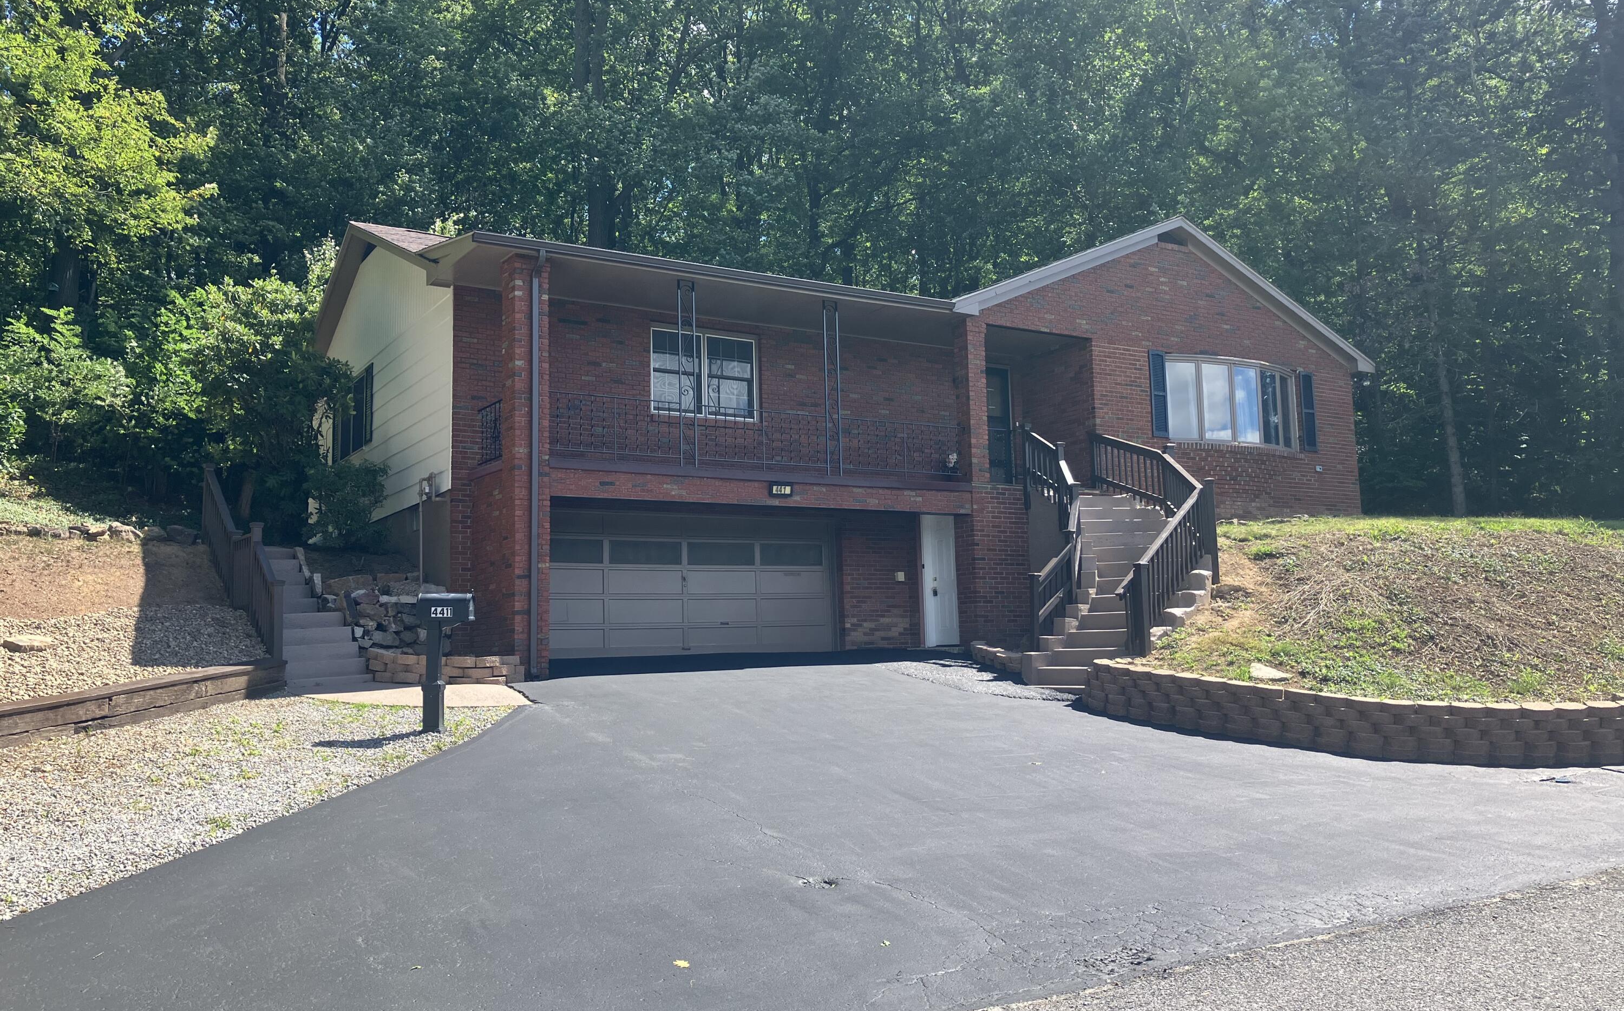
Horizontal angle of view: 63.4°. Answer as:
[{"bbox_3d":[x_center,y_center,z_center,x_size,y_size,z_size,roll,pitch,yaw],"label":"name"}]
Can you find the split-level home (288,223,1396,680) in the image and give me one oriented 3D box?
[{"bbox_3d":[0.280,-0.670,23.430,16.250,6.970,10.850,3,-8,-31],"label":"split-level home"}]

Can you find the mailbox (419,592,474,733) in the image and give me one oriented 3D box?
[{"bbox_3d":[-3.338,1.431,12.000,0.500,1.270,0.230,-2,-7,1],"label":"mailbox"}]

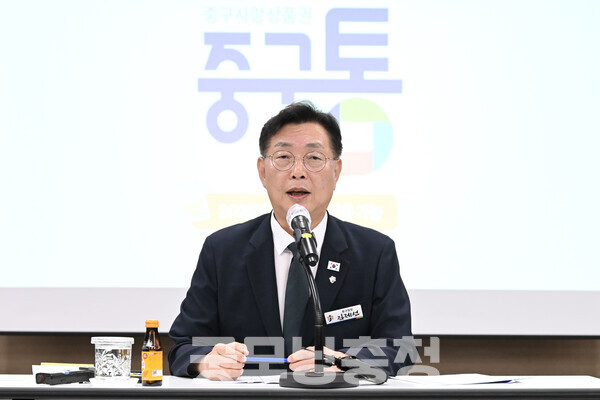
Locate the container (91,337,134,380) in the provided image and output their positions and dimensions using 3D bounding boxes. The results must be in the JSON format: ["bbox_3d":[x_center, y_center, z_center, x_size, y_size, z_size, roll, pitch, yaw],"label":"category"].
[{"bbox_3d":[-0.397,0.336,2.050,0.091,0.091,0.091,0,-7,0],"label":"container"}]

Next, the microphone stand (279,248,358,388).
[{"bbox_3d":[0.039,0.239,1.985,0.160,0.285,0.160,0,-5,0],"label":"microphone stand"}]

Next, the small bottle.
[{"bbox_3d":[-0.302,0.313,1.970,0.043,0.133,0.043,0,-7,0],"label":"small bottle"}]

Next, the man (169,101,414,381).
[{"bbox_3d":[-0.020,0.445,2.270,0.570,1.350,0.620,0,-5,2],"label":"man"}]

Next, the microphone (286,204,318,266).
[{"bbox_3d":[0.010,0.072,1.991,0.051,0.051,0.210,1,27,-10],"label":"microphone"}]

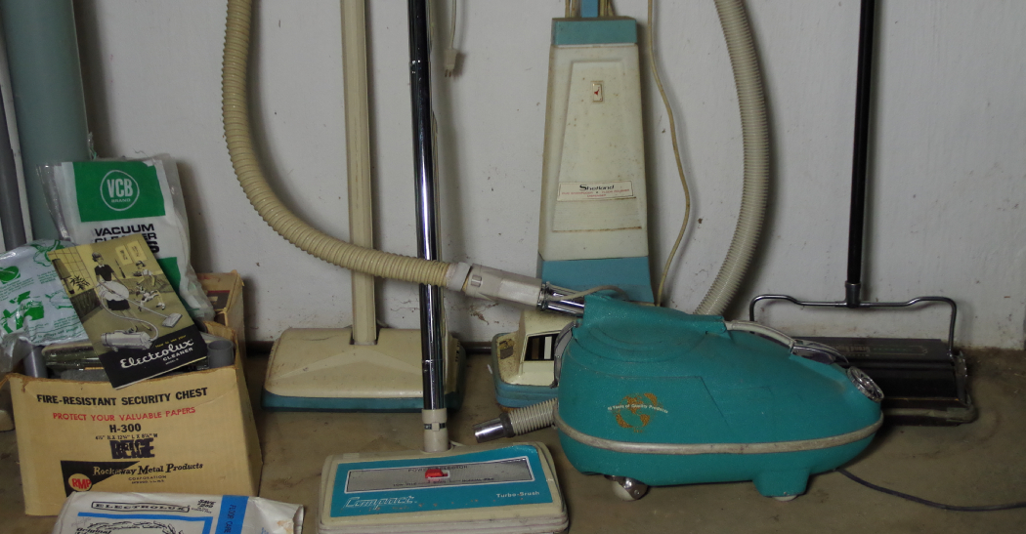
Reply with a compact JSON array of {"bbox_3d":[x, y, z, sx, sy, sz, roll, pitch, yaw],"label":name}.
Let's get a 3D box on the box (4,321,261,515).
[{"bbox_3d":[-0.547,0.230,2.504,0.330,0.229,0.133,-1,25,-2],"label":"box"}]

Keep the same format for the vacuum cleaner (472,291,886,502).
[{"bbox_3d":[0.262,0.181,2.539,0.525,0.288,0.245,0,24,0],"label":"vacuum cleaner"}]

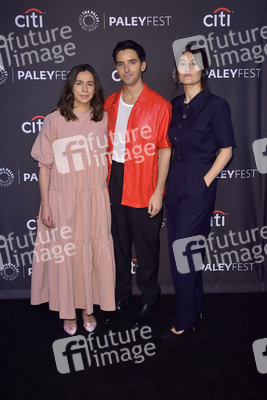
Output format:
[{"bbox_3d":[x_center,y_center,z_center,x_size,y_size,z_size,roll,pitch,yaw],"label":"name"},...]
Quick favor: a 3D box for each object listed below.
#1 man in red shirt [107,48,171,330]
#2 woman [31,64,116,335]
[{"bbox_3d":[0.011,-0.103,3.061,0.510,1.790,0.380,2,12,15],"label":"man in red shirt"},{"bbox_3d":[-0.360,0.005,2.929,0.560,1.640,0.390,-2,12,-5],"label":"woman"}]

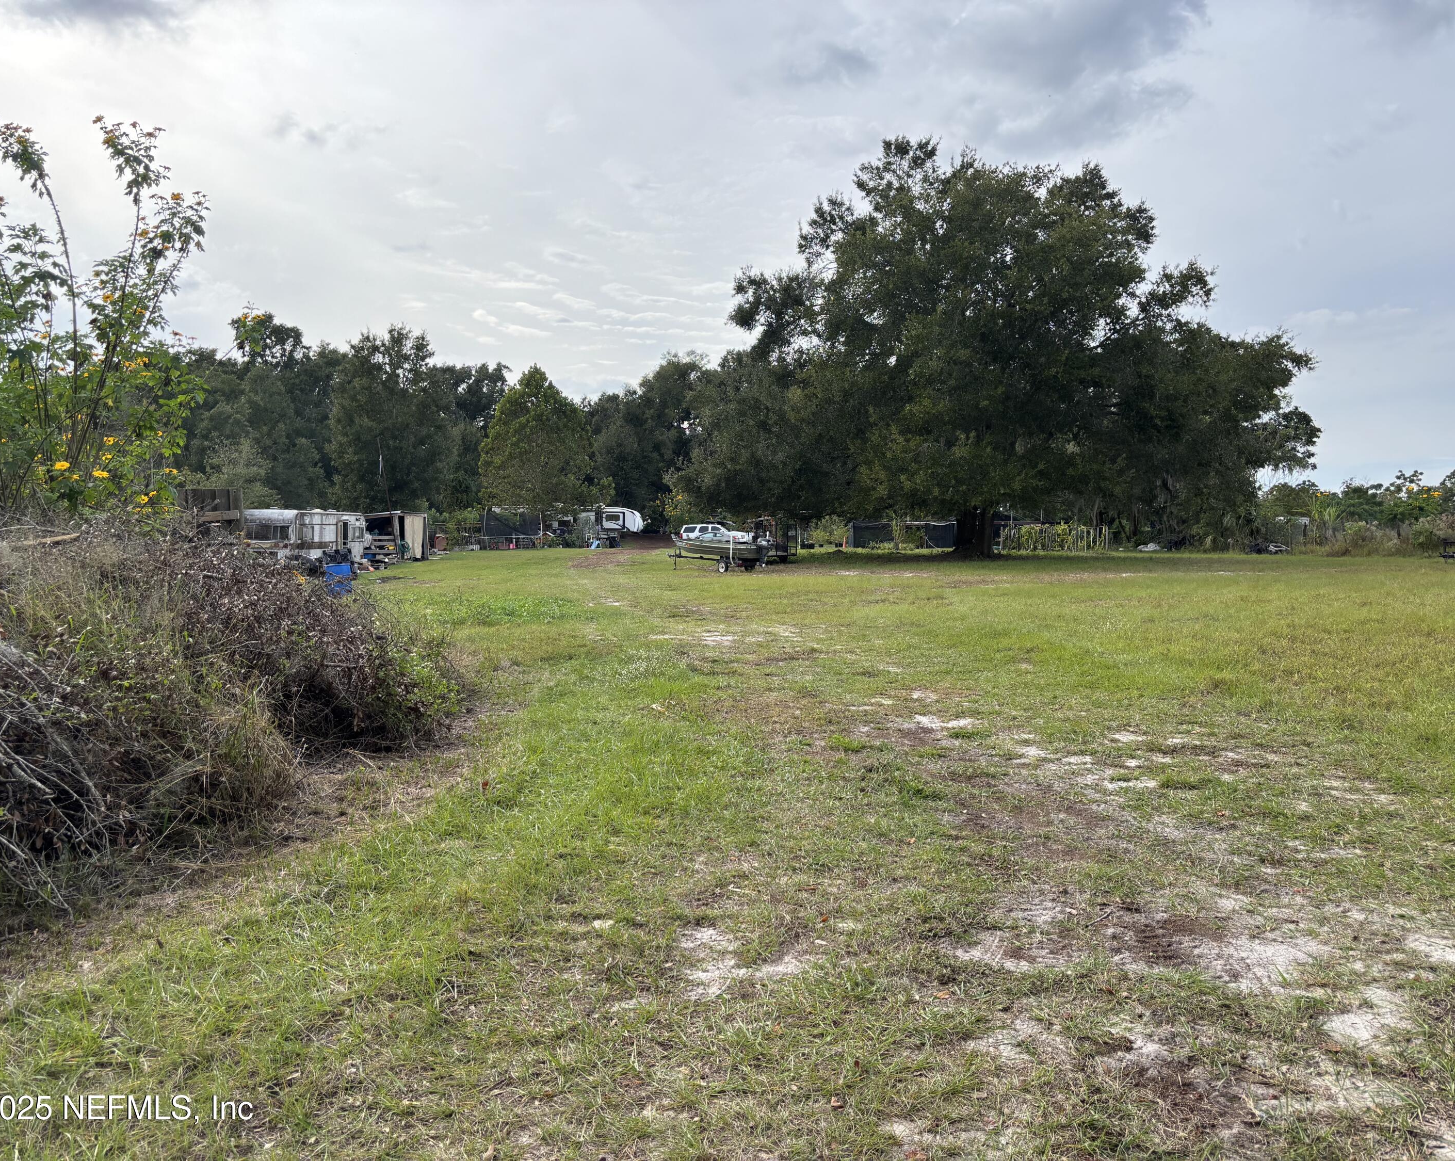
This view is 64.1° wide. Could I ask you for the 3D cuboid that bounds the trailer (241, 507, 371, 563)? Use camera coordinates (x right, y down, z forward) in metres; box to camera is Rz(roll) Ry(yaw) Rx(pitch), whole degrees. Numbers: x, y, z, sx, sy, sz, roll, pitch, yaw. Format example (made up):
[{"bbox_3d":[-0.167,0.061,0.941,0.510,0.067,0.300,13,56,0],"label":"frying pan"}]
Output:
[{"bbox_3d":[-19.400,-1.990,53.600,2.400,2.600,7.000,0,2,7],"label":"trailer"}]

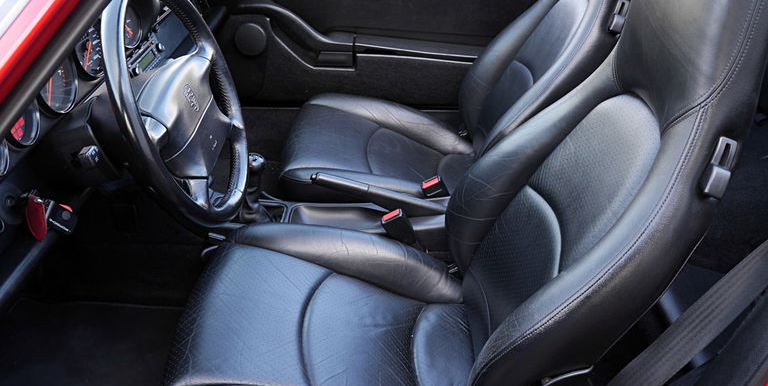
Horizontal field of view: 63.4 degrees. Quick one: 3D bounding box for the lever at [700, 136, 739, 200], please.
[{"bbox_3d":[0.437,-0.033,0.809,0.030,0.080,0.027,14,4,-19],"label":"lever"}]

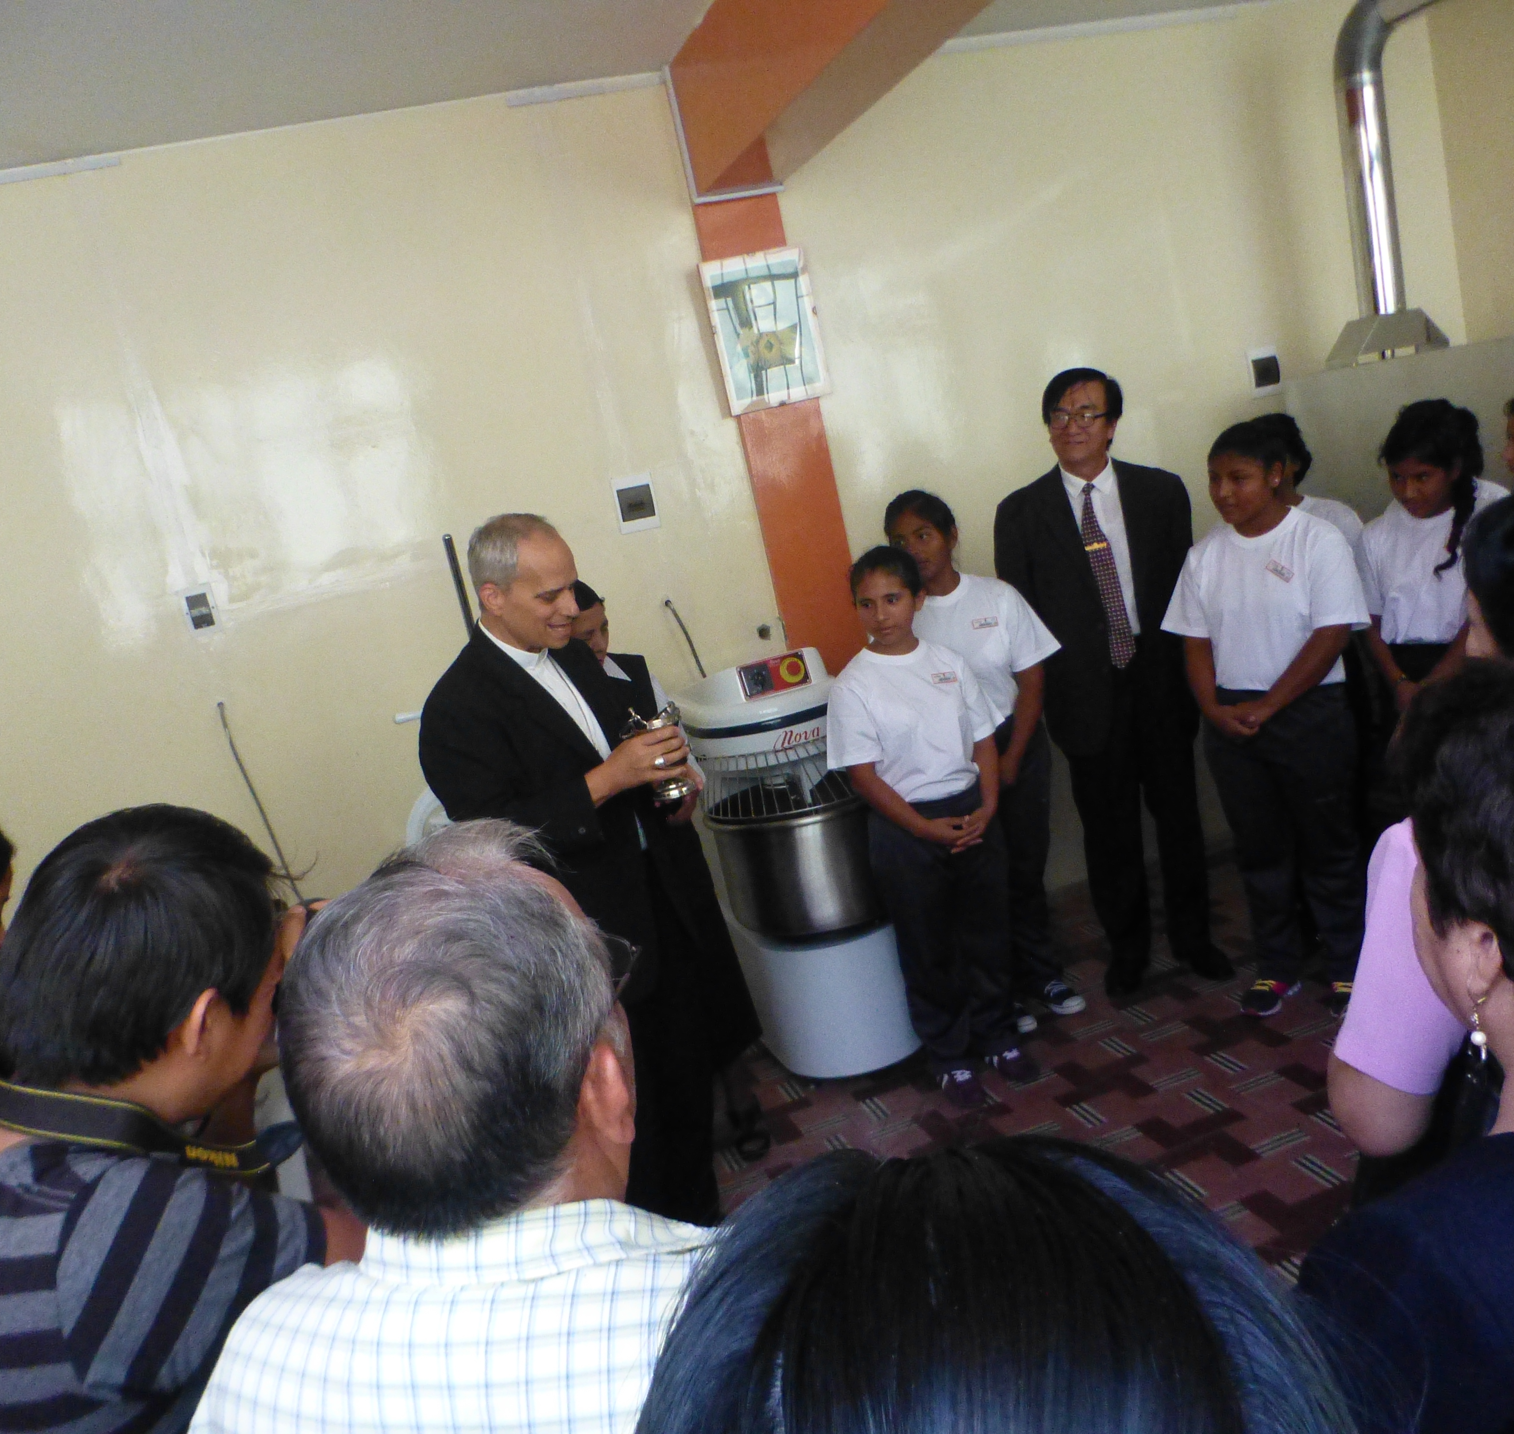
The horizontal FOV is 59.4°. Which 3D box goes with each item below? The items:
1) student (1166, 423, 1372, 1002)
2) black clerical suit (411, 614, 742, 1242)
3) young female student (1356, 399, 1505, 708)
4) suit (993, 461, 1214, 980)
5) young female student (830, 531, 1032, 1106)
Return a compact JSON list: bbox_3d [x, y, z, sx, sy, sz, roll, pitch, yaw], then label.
[{"bbox_3d":[1.320,0.006,3.390,0.470,1.500,0.310,-5,12,41],"label":"student"},{"bbox_3d":[-0.330,0.466,2.730,0.390,1.370,0.480,-6,11,38],"label":"black clerical suit"},{"bbox_3d":[1.950,-0.170,3.740,0.300,1.450,0.440,-20,12,-41],"label":"young female student"},{"bbox_3d":[1.035,0.020,3.720,0.530,1.410,0.310,-9,9,19],"label":"suit"},{"bbox_3d":[0.440,0.270,3.290,0.410,1.390,0.290,-14,9,-8],"label":"young female student"}]

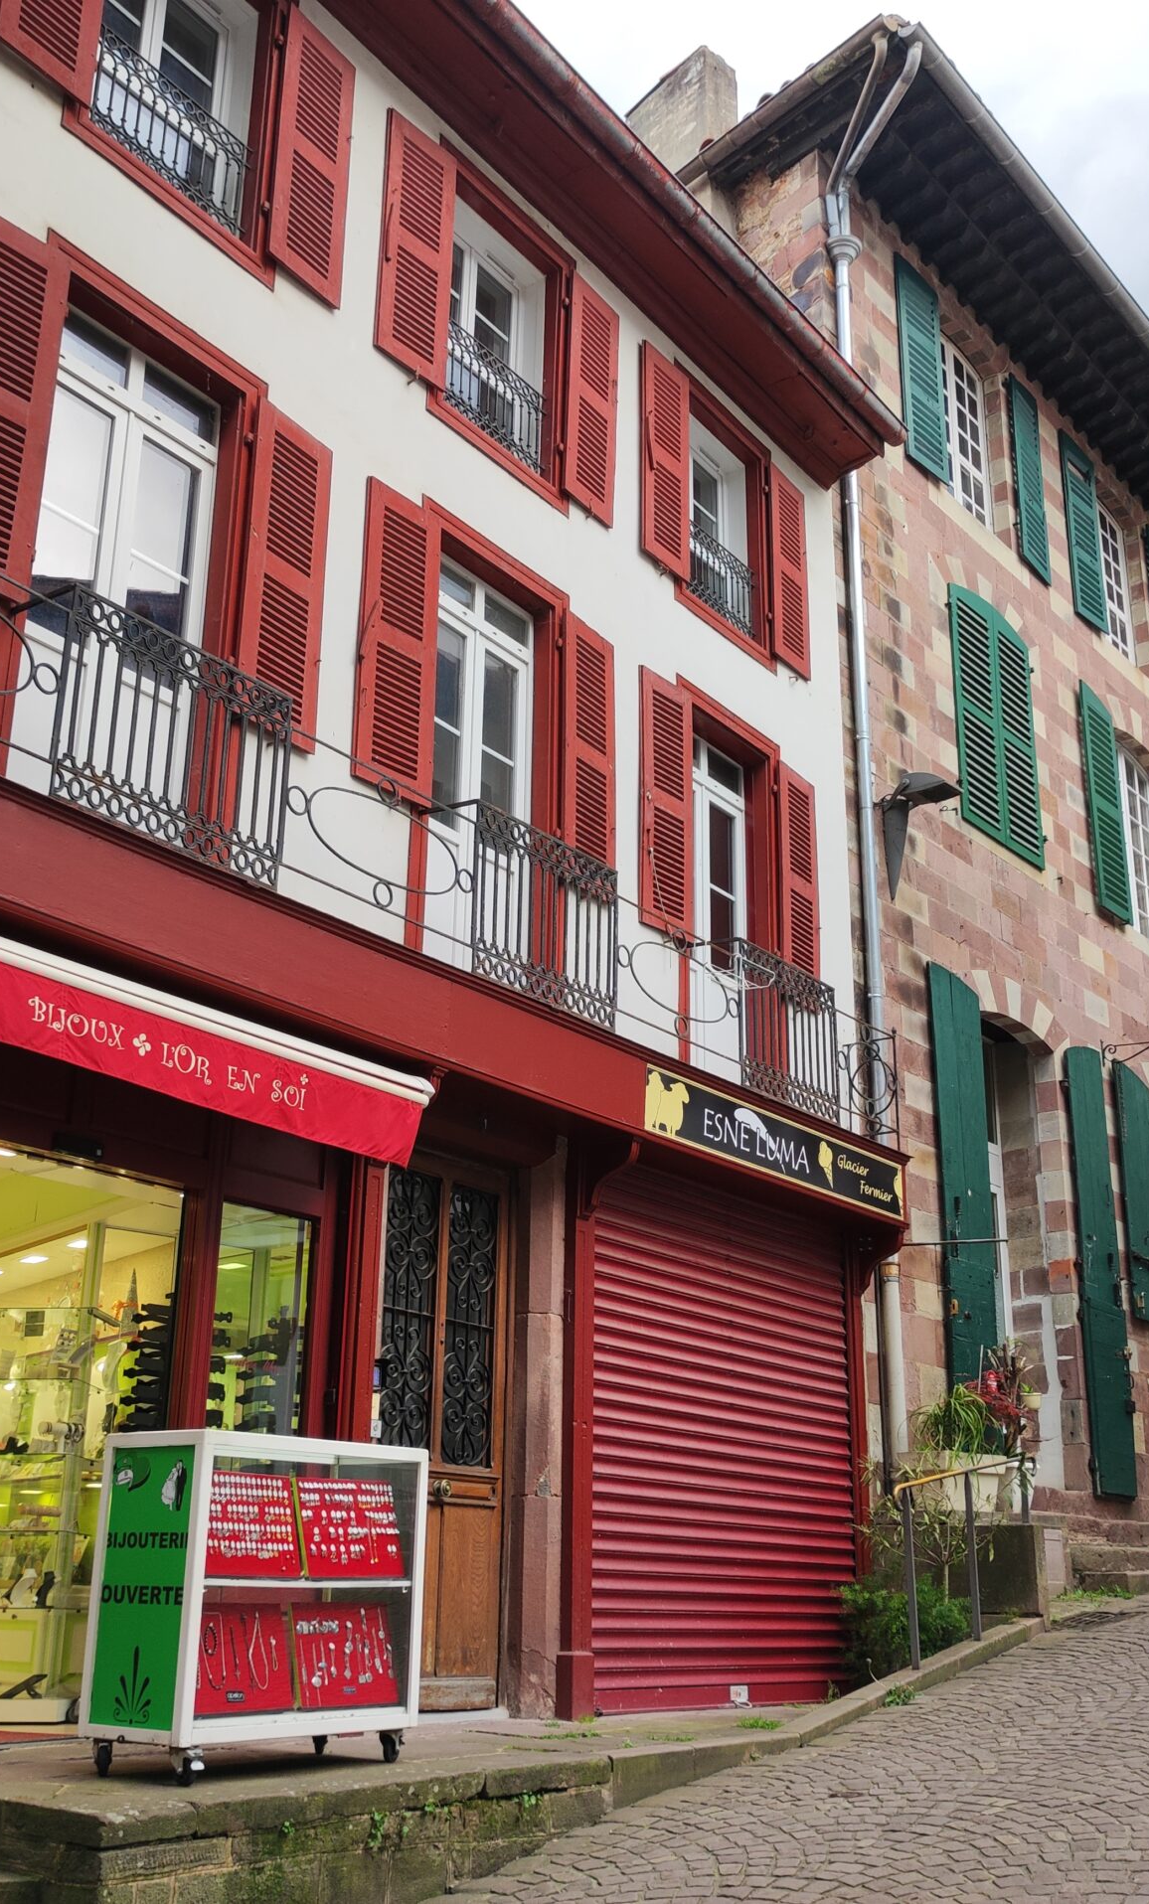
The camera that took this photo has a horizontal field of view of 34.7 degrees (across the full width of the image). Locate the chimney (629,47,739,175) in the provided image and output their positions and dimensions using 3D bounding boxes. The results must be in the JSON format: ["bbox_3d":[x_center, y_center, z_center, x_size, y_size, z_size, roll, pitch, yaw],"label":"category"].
[{"bbox_3d":[0.892,-6.645,15.205,0.383,1.102,0.904,19,-27,-41],"label":"chimney"}]

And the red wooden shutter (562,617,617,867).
[{"bbox_3d":[0.101,-1.167,11.103,0.055,1.770,0.555,-14,-24,34],"label":"red wooden shutter"}]

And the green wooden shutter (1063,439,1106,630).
[{"bbox_3d":[5.024,-4.110,18.071,0.060,2.017,0.637,-18,-27,41],"label":"green wooden shutter"}]

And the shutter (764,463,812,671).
[{"bbox_3d":[1.547,-2.773,13.193,0.050,1.570,0.500,-13,-23,34],"label":"shutter"}]

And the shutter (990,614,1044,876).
[{"bbox_3d":[3.861,-1.852,15.967,0.060,2.266,0.668,-15,-25,37],"label":"shutter"}]

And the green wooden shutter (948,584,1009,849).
[{"bbox_3d":[3.138,-1.918,14.385,0.050,2.193,0.661,-15,-25,37],"label":"green wooden shutter"}]

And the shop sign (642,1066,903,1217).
[{"bbox_3d":[1.256,1.166,10.839,0.040,0.338,2.941,-14,-24,34],"label":"shop sign"}]

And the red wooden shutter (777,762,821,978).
[{"bbox_3d":[1.620,-0.450,13.018,0.055,1.770,0.550,-14,-24,34],"label":"red wooden shutter"}]

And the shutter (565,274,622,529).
[{"bbox_3d":[0.128,-3.627,11.989,0.055,1.680,0.555,-14,-24,34],"label":"shutter"}]

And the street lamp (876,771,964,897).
[{"bbox_3d":[2.530,-0.879,13.427,0.580,1.002,0.300,-14,-24,37],"label":"street lamp"}]

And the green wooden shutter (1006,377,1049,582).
[{"bbox_3d":[4.322,-4.485,17.379,0.050,2.060,0.730,-12,-23,32],"label":"green wooden shutter"}]

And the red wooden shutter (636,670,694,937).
[{"bbox_3d":[0.560,-0.882,11.073,0.050,1.664,0.527,-16,-26,38],"label":"red wooden shutter"}]

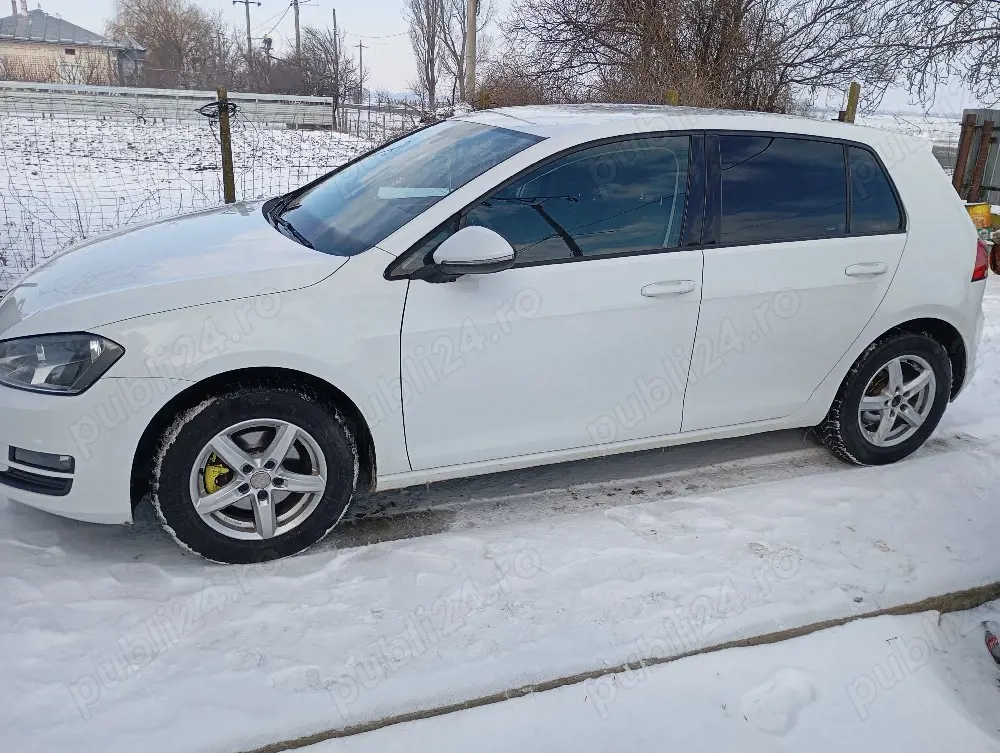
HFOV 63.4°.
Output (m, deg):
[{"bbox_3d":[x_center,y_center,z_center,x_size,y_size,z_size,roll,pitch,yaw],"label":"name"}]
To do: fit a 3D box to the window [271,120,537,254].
[{"bbox_3d":[-0.443,-0.804,3.284,0.930,0.100,1.380,-34,27,-7],"label":"window"}]

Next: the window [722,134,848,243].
[{"bbox_3d":[1.101,-0.718,3.113,0.620,0.400,0.050,-5,-1,-20],"label":"window"}]

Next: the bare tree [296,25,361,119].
[{"bbox_3d":[-9.104,-16.018,43.249,3.600,4.900,3.300,-2,19,-11],"label":"bare tree"}]

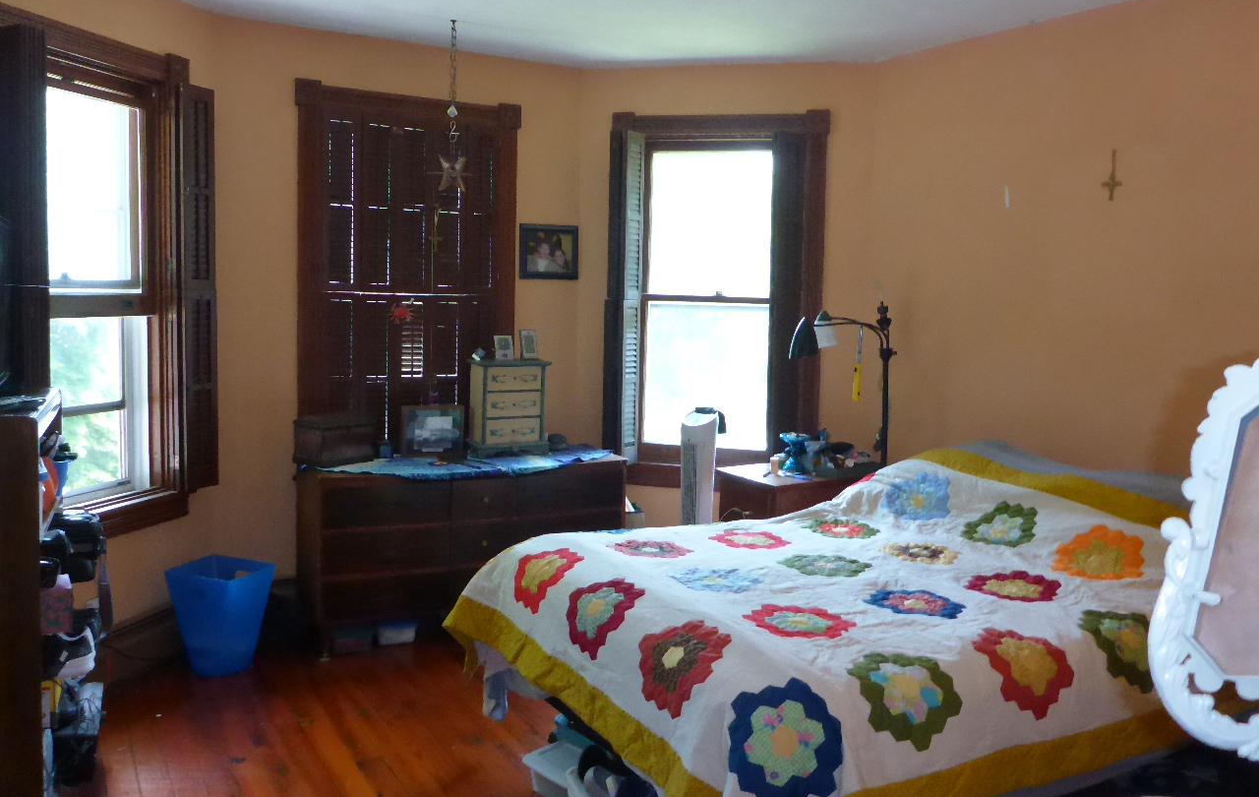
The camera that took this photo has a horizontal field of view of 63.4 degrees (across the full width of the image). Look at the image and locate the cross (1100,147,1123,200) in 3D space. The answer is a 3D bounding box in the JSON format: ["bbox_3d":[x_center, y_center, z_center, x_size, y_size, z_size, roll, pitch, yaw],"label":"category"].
[{"bbox_3d":[1.899,-0.876,4.002,0.015,0.196,0.092,-2,6,-32],"label":"cross"}]

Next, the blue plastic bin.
[{"bbox_3d":[-1.673,0.901,4.186,0.325,0.415,0.290,3,5,22],"label":"blue plastic bin"}]

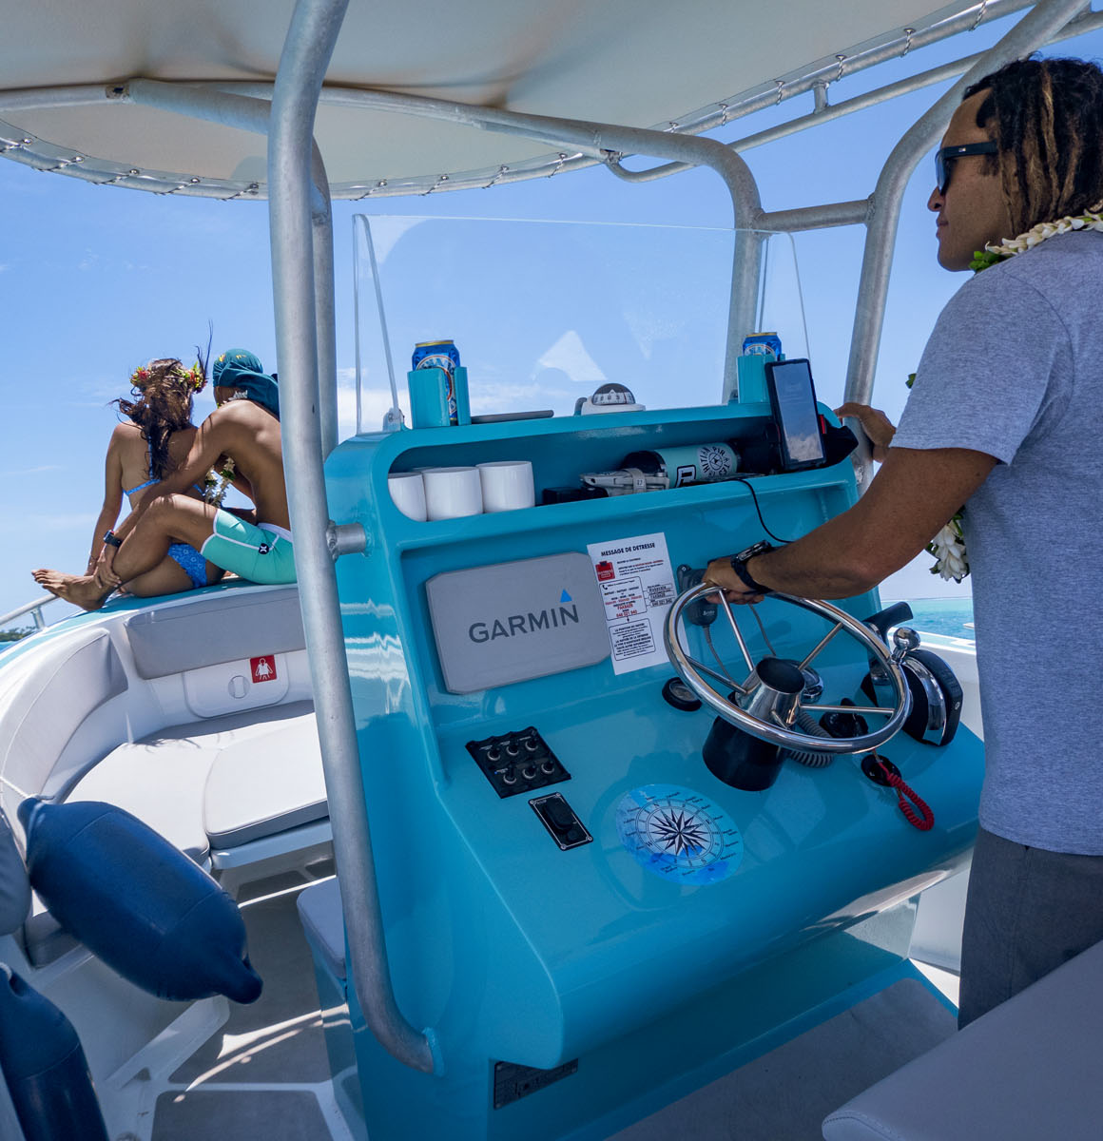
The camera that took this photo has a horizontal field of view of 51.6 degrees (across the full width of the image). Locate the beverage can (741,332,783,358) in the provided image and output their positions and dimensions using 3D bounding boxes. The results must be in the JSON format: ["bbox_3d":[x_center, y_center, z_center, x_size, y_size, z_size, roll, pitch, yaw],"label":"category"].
[{"bbox_3d":[0.366,-0.352,1.975,0.066,0.115,0.066,-3,10,1],"label":"beverage can"}]

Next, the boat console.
[{"bbox_3d":[0.209,0.352,1.845,0.950,1.218,0.685,-10,12,-33],"label":"boat console"}]

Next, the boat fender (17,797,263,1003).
[{"bbox_3d":[-0.724,0.569,1.989,0.580,0.212,0.212,32,-25,15],"label":"boat fender"}]

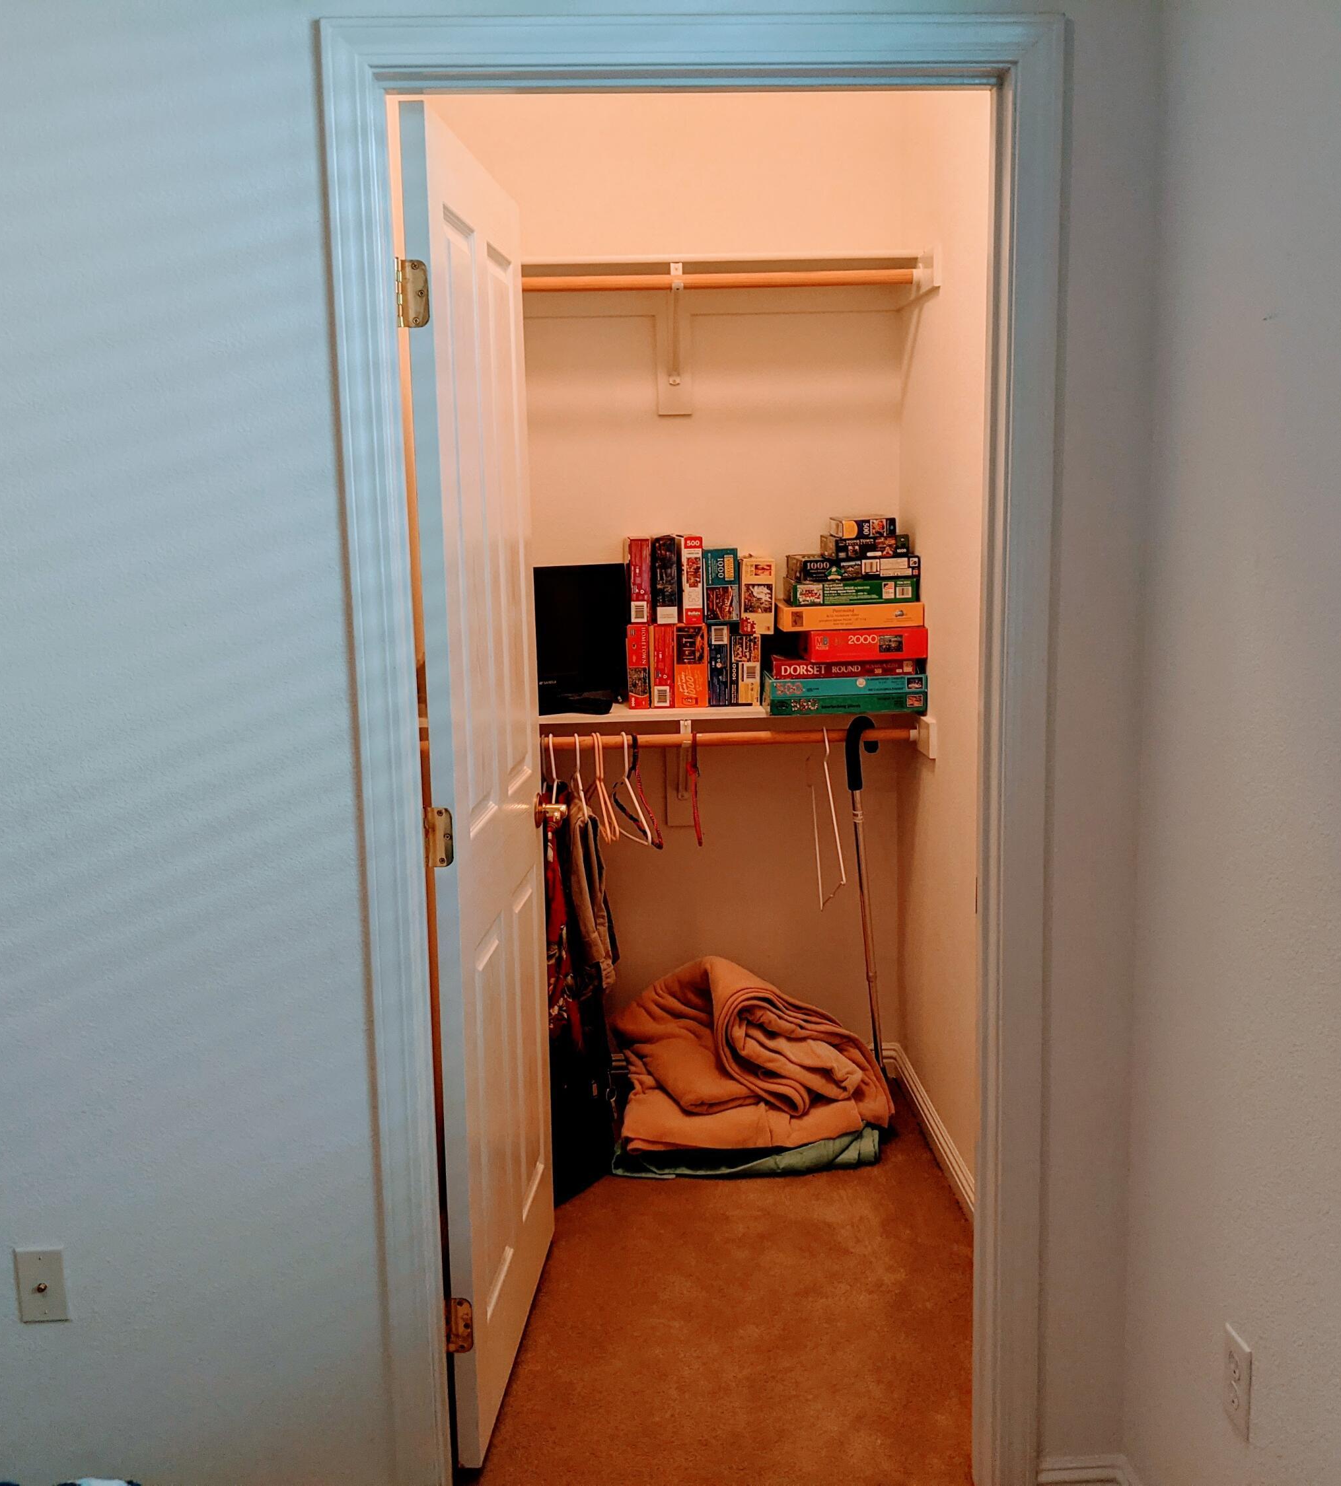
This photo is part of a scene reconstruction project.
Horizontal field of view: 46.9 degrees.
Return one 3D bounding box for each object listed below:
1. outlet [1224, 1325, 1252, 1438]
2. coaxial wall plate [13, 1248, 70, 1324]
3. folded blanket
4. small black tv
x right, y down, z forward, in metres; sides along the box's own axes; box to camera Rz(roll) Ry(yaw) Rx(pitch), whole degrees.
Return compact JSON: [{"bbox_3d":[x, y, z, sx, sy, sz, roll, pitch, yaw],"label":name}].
[{"bbox_3d":[0.681,0.769,1.859,0.008,0.115,0.070,-1,9,-2],"label":"outlet"},{"bbox_3d":[-0.898,0.775,2.210,0.070,0.115,0.013,-1,9,-2],"label":"coaxial wall plate"},{"bbox_3d":[0.185,0.696,3.674,0.635,0.385,0.410,-1,9,-2],"label":"folded blanket"},{"bbox_3d":[-0.303,-0.242,3.603,0.430,0.337,0.165,-6,10,-27],"label":"small black tv"}]

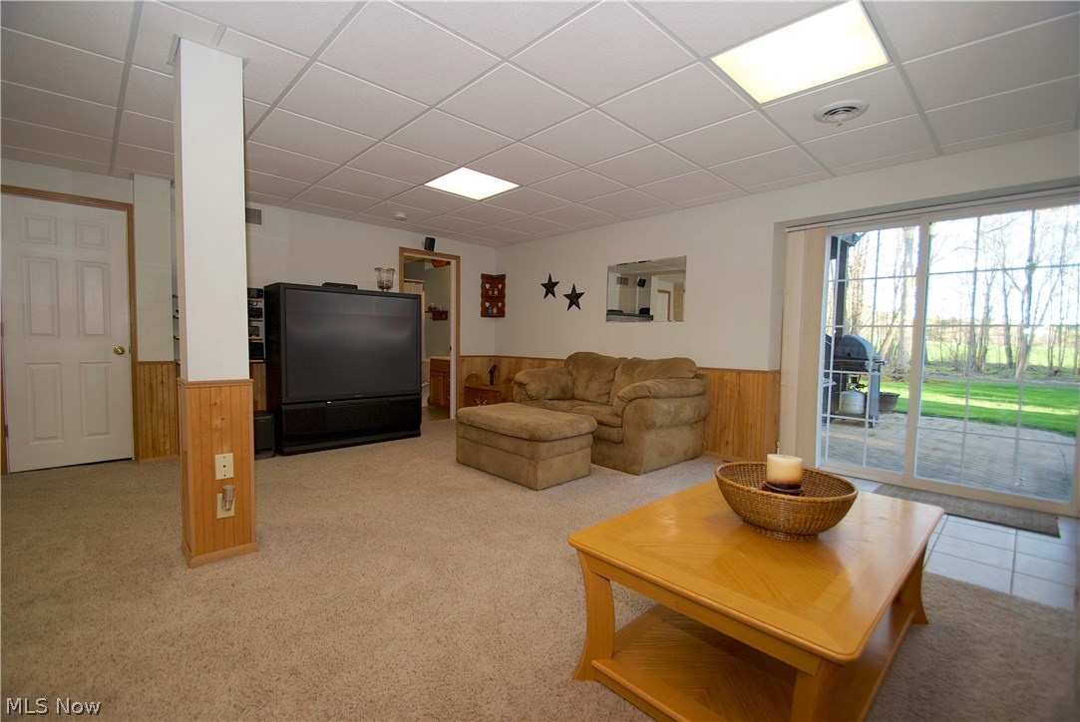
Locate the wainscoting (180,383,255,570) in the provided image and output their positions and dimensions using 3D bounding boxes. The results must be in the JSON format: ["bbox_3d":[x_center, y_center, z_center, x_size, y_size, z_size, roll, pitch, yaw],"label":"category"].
[{"bbox_3d":[-1.551,0.503,2.175,0.265,0.835,0.280,-2,5,-44],"label":"wainscoting"}]

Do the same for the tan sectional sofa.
[{"bbox_3d":[0.585,0.385,4.280,0.960,0.900,1.640,-2,4,-44],"label":"tan sectional sofa"}]

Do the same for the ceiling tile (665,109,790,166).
[{"bbox_3d":[1.160,-1.366,2.827,0.605,0.025,0.605,-3,5,-44],"label":"ceiling tile"}]

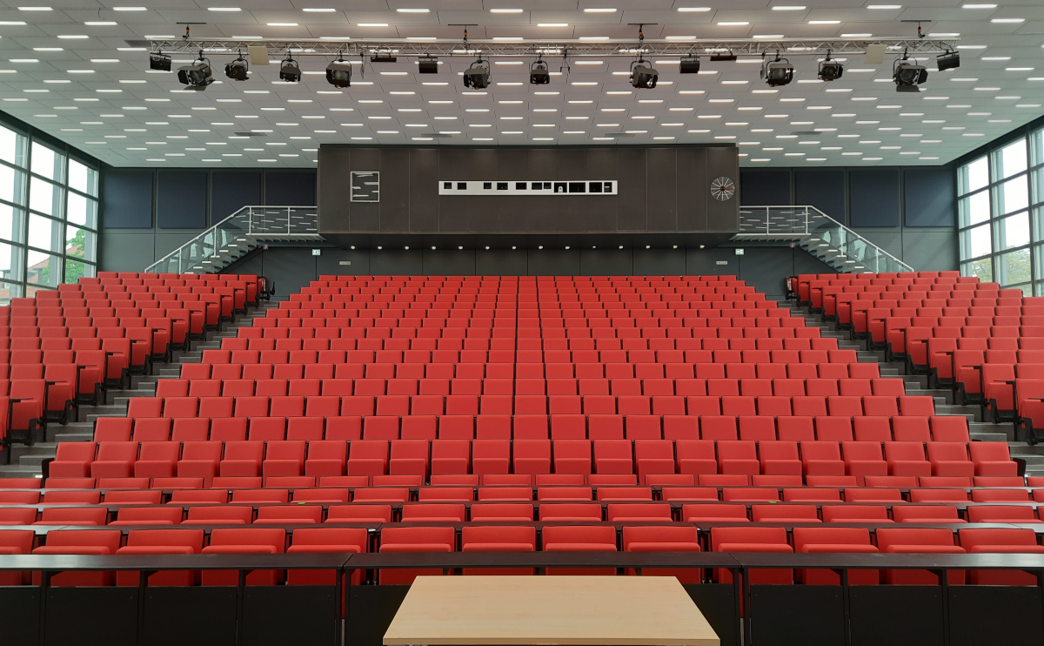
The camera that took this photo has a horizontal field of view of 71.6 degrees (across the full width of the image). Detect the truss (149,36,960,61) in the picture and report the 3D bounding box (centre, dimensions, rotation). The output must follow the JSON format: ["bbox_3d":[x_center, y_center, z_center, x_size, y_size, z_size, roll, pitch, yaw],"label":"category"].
[{"bbox_3d":[0.631,-5.444,14.406,16.050,0.310,0.300,0,-4,0],"label":"truss"}]

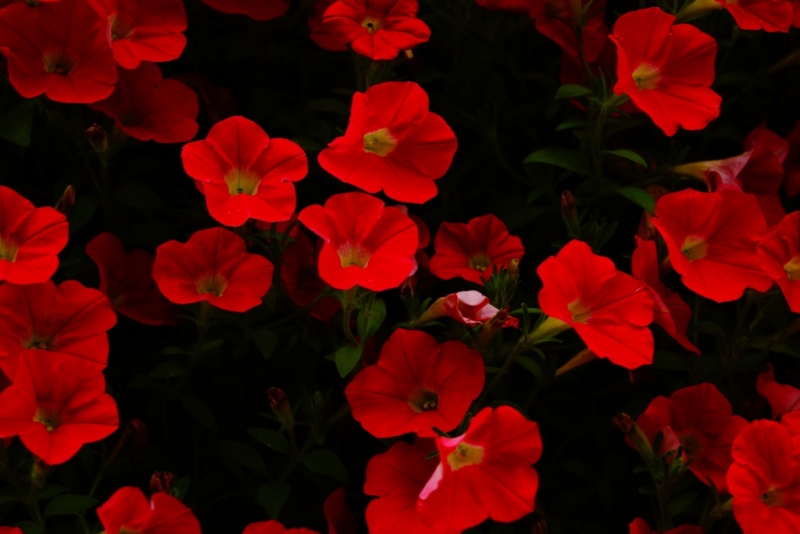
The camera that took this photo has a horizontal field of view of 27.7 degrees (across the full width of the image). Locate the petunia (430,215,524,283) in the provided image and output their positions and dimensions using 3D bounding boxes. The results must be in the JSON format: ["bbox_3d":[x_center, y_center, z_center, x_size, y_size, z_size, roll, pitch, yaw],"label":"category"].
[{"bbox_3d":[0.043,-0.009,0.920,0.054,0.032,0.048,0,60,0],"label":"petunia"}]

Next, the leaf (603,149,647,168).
[{"bbox_3d":[0.123,-0.059,0.890,0.026,0.005,0.011,21,25,18],"label":"leaf"}]

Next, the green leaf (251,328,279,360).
[{"bbox_3d":[-0.077,0.044,0.920,0.014,0.004,0.020,-16,66,-8],"label":"green leaf"}]

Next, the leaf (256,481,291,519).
[{"bbox_3d":[-0.069,0.127,0.880,0.018,0.006,0.021,0,56,0],"label":"leaf"}]

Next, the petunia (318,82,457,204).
[{"bbox_3d":[-0.006,-0.065,0.850,0.072,0.064,0.036,0,-14,-23],"label":"petunia"}]

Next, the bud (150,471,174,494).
[{"bbox_3d":[-0.123,0.112,0.840,0.013,0.016,0.013,0,24,0],"label":"bud"}]

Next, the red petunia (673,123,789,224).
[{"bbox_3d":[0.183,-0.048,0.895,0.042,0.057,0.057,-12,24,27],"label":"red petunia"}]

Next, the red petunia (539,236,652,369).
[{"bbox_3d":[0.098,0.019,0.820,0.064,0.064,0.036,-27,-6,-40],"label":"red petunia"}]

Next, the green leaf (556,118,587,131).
[{"bbox_3d":[0.092,-0.076,0.870,0.019,0.004,0.010,-9,32,-15],"label":"green leaf"}]

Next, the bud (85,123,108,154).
[{"bbox_3d":[-0.168,-0.071,0.900,0.012,0.019,0.012,-21,18,0],"label":"bud"}]

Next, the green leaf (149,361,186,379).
[{"bbox_3d":[-0.130,0.058,0.910,0.023,0.005,0.013,-9,38,-21],"label":"green leaf"}]

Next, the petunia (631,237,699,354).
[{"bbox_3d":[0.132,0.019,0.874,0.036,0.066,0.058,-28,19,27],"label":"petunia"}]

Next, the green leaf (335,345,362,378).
[{"bbox_3d":[-0.028,0.051,0.870,0.014,0.004,0.021,23,66,15],"label":"green leaf"}]

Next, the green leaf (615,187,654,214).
[{"bbox_3d":[0.127,-0.036,0.880,0.024,0.006,0.013,27,44,21],"label":"green leaf"}]

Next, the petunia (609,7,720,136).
[{"bbox_3d":[0.129,-0.096,0.800,0.060,0.063,0.038,-14,-6,-26],"label":"petunia"}]

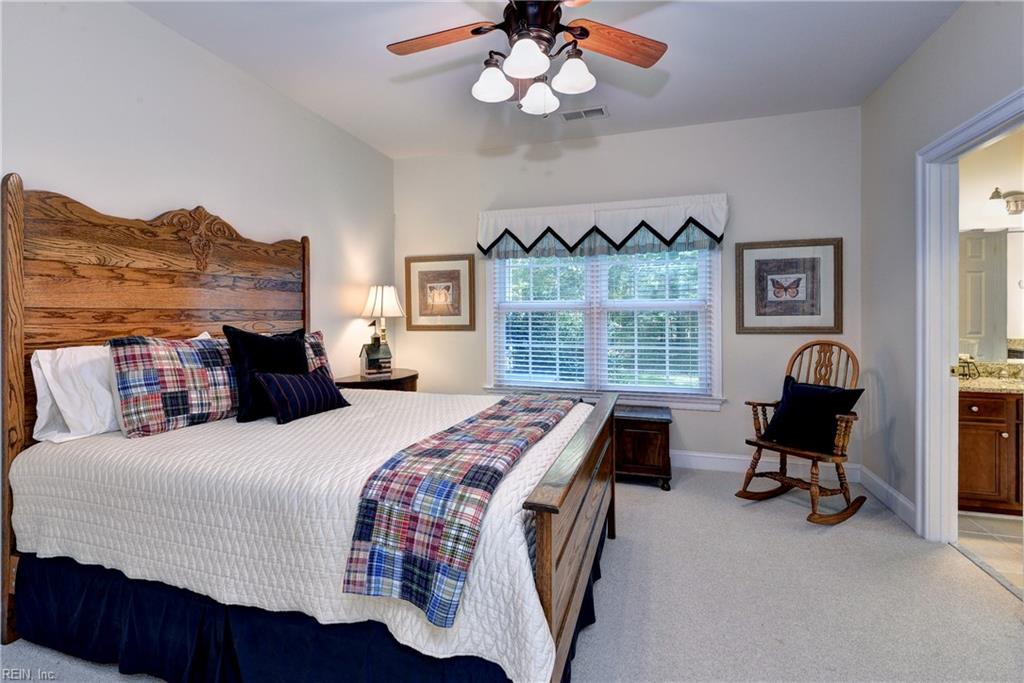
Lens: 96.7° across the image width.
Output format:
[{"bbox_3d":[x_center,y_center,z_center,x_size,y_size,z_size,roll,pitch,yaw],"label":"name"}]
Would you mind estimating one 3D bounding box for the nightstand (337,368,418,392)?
[{"bbox_3d":[-1.069,0.666,3.892,0.480,0.740,1.000,0,2,18],"label":"nightstand"}]

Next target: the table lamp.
[{"bbox_3d":[-1.084,-0.090,3.840,0.380,0.770,0.370,-1,2,-9],"label":"table lamp"}]

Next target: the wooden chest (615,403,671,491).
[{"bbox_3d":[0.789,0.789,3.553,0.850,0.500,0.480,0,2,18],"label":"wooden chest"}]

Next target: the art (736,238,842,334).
[{"bbox_3d":[2.070,-0.402,3.411,0.700,0.700,0.030,0,2,18],"label":"art"}]

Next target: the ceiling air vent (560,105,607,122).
[{"bbox_3d":[0.543,-1.688,3.409,0.350,0.020,0.190,0,2,18],"label":"ceiling air vent"}]

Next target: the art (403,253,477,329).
[{"bbox_3d":[-0.678,-0.448,4.283,0.710,0.710,0.030,0,2,18],"label":"art"}]

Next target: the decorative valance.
[{"bbox_3d":[0.678,-0.922,3.784,2.000,0.450,0.120,0,2,18],"label":"decorative valance"}]

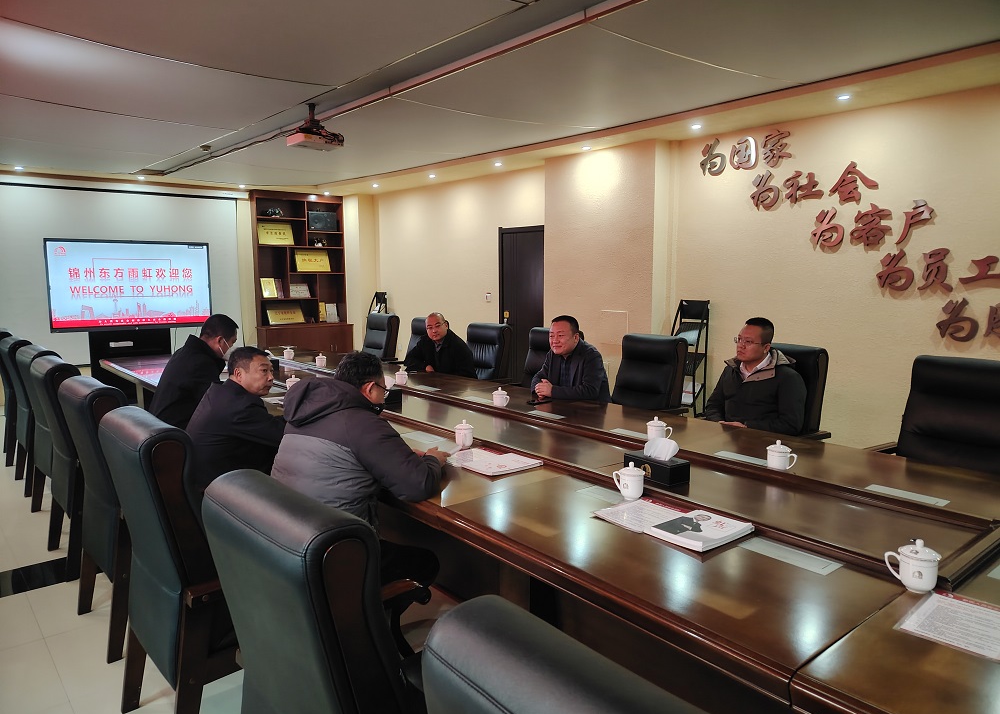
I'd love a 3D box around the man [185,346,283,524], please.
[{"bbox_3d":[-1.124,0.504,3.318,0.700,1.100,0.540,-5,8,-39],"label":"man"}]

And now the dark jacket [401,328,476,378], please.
[{"bbox_3d":[-0.564,0.053,6.468,0.660,0.620,0.460,4,7,30],"label":"dark jacket"}]

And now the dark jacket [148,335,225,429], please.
[{"bbox_3d":[-1.671,0.199,3.925,0.580,0.680,0.540,-5,8,-39],"label":"dark jacket"}]

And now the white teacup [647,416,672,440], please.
[{"bbox_3d":[0.819,0.375,3.560,0.132,0.140,0.104,1,7,13],"label":"white teacup"}]

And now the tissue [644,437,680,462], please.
[{"bbox_3d":[0.634,0.362,2.712,0.060,0.080,0.130,-5,8,-39],"label":"tissue"}]

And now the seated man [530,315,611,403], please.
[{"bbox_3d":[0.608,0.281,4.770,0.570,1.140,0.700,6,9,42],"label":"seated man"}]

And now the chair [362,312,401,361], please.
[{"bbox_3d":[-1.540,0.092,7.869,0.680,1.110,0.600,-6,9,-42],"label":"chair"}]

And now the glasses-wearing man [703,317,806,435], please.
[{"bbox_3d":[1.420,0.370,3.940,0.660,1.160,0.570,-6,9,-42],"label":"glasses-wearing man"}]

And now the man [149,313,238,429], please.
[{"bbox_3d":[-1.683,0.450,4.119,0.880,1.360,0.580,-5,8,-38],"label":"man"}]

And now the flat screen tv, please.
[{"bbox_3d":[-4.309,-0.845,8.143,1.710,1.020,0.090,-5,8,-38],"label":"flat screen tv"}]

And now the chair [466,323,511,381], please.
[{"bbox_3d":[-0.274,0.289,6.417,0.640,1.150,0.670,5,9,41],"label":"chair"}]

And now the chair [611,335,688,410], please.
[{"bbox_3d":[0.869,0.426,4.910,0.680,1.110,0.600,-6,9,-42],"label":"chair"}]

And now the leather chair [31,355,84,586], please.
[{"bbox_3d":[-2.217,0.568,4.026,0.670,1.150,0.640,-5,8,-38],"label":"leather chair"}]

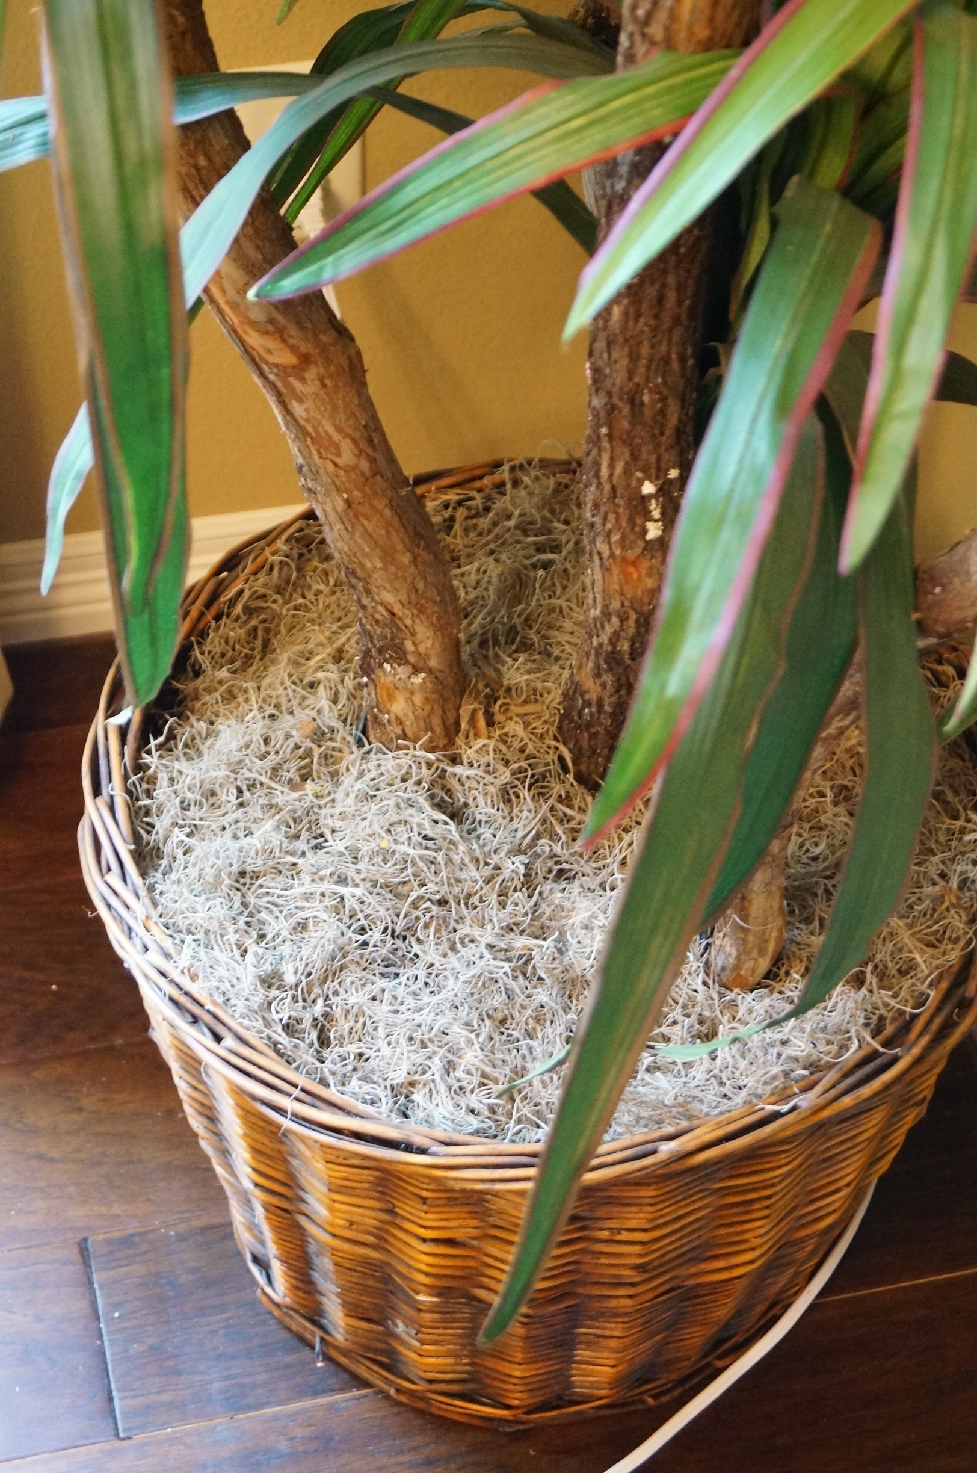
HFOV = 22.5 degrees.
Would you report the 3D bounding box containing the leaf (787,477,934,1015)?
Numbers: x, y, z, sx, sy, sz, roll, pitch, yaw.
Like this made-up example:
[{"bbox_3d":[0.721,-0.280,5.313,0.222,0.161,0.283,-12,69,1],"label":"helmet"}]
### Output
[{"bbox_3d":[0.145,0.004,0.945,0.045,0.280,0.045,4,41,0],"label":"leaf"}]

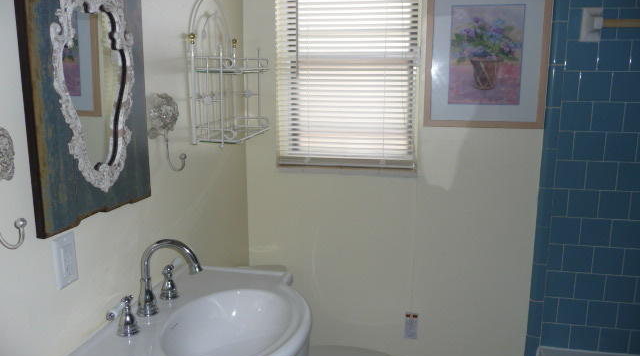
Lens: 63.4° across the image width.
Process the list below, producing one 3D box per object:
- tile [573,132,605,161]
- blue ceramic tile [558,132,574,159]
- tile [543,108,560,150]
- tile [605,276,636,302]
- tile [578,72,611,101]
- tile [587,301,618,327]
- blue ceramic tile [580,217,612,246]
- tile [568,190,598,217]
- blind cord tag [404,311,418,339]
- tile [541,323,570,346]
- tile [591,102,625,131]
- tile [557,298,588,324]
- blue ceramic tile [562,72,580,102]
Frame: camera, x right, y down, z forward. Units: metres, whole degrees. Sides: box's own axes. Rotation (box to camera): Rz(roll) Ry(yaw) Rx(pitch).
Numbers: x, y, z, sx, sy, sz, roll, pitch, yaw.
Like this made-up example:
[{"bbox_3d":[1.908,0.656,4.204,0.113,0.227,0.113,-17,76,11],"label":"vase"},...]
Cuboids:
[{"bbox_3d":[1.009,-0.118,1.942,0.107,0.108,0.010,2,10,10],"label":"tile"},{"bbox_3d":[0.921,-0.122,1.946,0.053,0.108,0.010,2,10,9],"label":"blue ceramic tile"},{"bbox_3d":[0.875,-0.190,1.956,0.053,0.153,0.013,2,10,10],"label":"tile"},{"bbox_3d":[1.160,0.426,2.002,0.108,0.108,0.010,2,10,9],"label":"tile"},{"bbox_3d":[1.003,-0.334,1.893,0.108,0.108,0.010,2,11,9],"label":"tile"},{"bbox_3d":[1.106,0.534,2.028,0.108,0.108,0.010,2,10,10],"label":"tile"},{"bbox_3d":[1.060,0.209,1.990,0.107,0.108,0.010,2,10,10],"label":"blue ceramic tile"},{"bbox_3d":[1.001,0.097,1.972,0.108,0.108,0.010,2,11,9],"label":"tile"},{"bbox_3d":[0.388,0.628,2.193,0.056,0.116,0.010,2,10,10],"label":"blind cord tag"},{"bbox_3d":[0.942,0.636,2.075,0.108,0.108,0.010,2,10,10],"label":"tile"},{"bbox_3d":[1.056,-0.222,1.899,0.108,0.108,0.010,2,10,10],"label":"tile"},{"bbox_3d":[0.998,0.530,2.046,0.108,0.108,0.010,2,10,10],"label":"tile"},{"bbox_3d":[0.922,-0.336,1.906,0.053,0.108,0.010,2,11,9],"label":"blue ceramic tile"}]

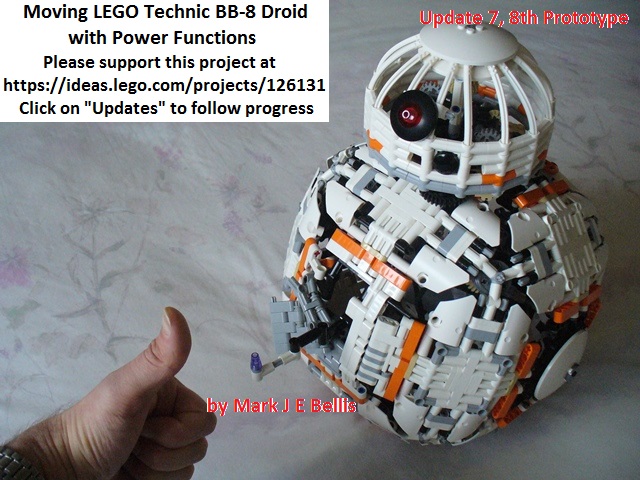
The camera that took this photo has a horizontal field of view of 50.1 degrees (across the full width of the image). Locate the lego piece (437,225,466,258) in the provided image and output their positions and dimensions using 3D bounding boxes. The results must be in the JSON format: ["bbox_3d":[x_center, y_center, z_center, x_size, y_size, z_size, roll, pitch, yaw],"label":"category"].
[{"bbox_3d":[0.090,0.000,0.468,0.008,0.007,0.024,39,82,19],"label":"lego piece"}]

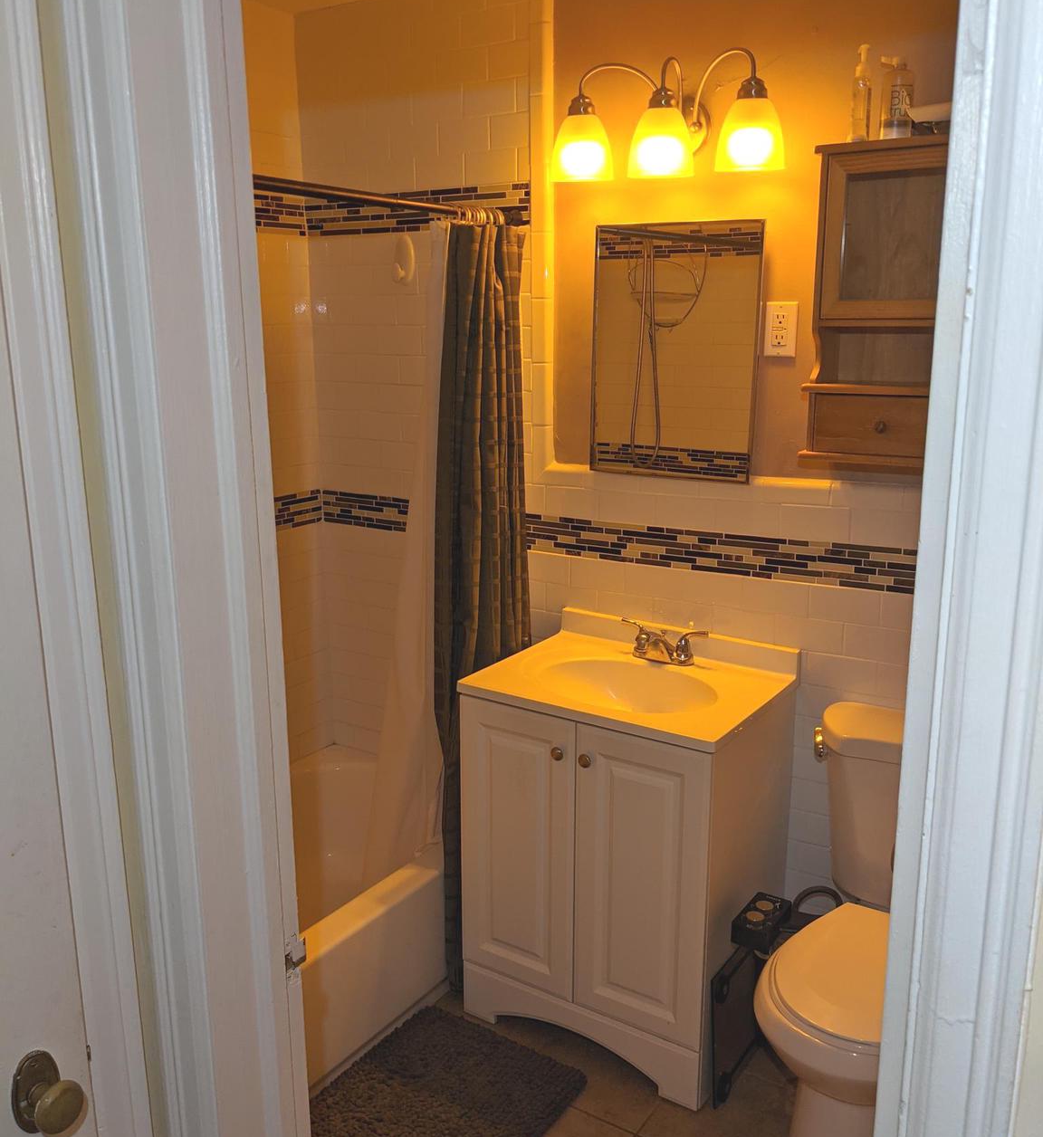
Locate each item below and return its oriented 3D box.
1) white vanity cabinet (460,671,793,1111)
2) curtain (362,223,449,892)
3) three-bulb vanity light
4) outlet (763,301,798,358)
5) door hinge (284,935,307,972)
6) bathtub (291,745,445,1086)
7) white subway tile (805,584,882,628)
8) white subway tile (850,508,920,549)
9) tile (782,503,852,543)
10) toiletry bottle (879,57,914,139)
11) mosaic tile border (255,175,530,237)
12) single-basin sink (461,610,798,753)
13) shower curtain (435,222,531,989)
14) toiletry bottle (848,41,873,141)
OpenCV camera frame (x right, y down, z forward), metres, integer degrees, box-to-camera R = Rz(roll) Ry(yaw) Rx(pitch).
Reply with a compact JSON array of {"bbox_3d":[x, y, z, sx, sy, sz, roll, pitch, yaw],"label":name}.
[{"bbox_3d":[0.246,0.659,2.541,0.606,0.829,0.459,9,16,33],"label":"white vanity cabinet"},{"bbox_3d":[-0.251,0.030,2.558,0.120,1.630,0.350,8,16,32],"label":"curtain"},{"bbox_3d":[0.308,-0.949,2.263,0.525,0.235,0.210,8,16,32],"label":"three-bulb vanity light"},{"bbox_3d":[0.562,-0.516,2.344,0.071,0.116,0.009,8,15,33],"label":"outlet"},{"bbox_3d":[-0.257,0.436,1.221,0.011,0.036,0.034,8,15,33],"label":"door hinge"},{"bbox_3d":[-0.692,0.905,2.578,0.725,0.335,1.510,9,16,32],"label":"bathtub"},{"bbox_3d":[0.713,0.085,2.385,0.152,0.077,0.009,8,15,33],"label":"white subway tile"},{"bbox_3d":[0.777,-0.083,2.303,0.152,0.077,0.009,8,15,33],"label":"white subway tile"},{"bbox_3d":[0.640,-0.096,2.373,0.153,0.076,0.010,8,16,32],"label":"tile"},{"bbox_3d":[0.711,-0.883,2.050,0.064,0.160,0.041,0,13,1],"label":"toiletry bottle"},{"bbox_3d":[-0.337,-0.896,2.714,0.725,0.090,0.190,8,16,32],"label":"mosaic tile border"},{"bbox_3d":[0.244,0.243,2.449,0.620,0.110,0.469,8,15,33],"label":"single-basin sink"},{"bbox_3d":[-0.081,0.104,2.673,0.115,1.830,0.360,8,15,33],"label":"shower curtain"},{"bbox_3d":[0.647,-0.900,2.069,0.042,0.186,0.042,-8,16,-31],"label":"toiletry bottle"}]

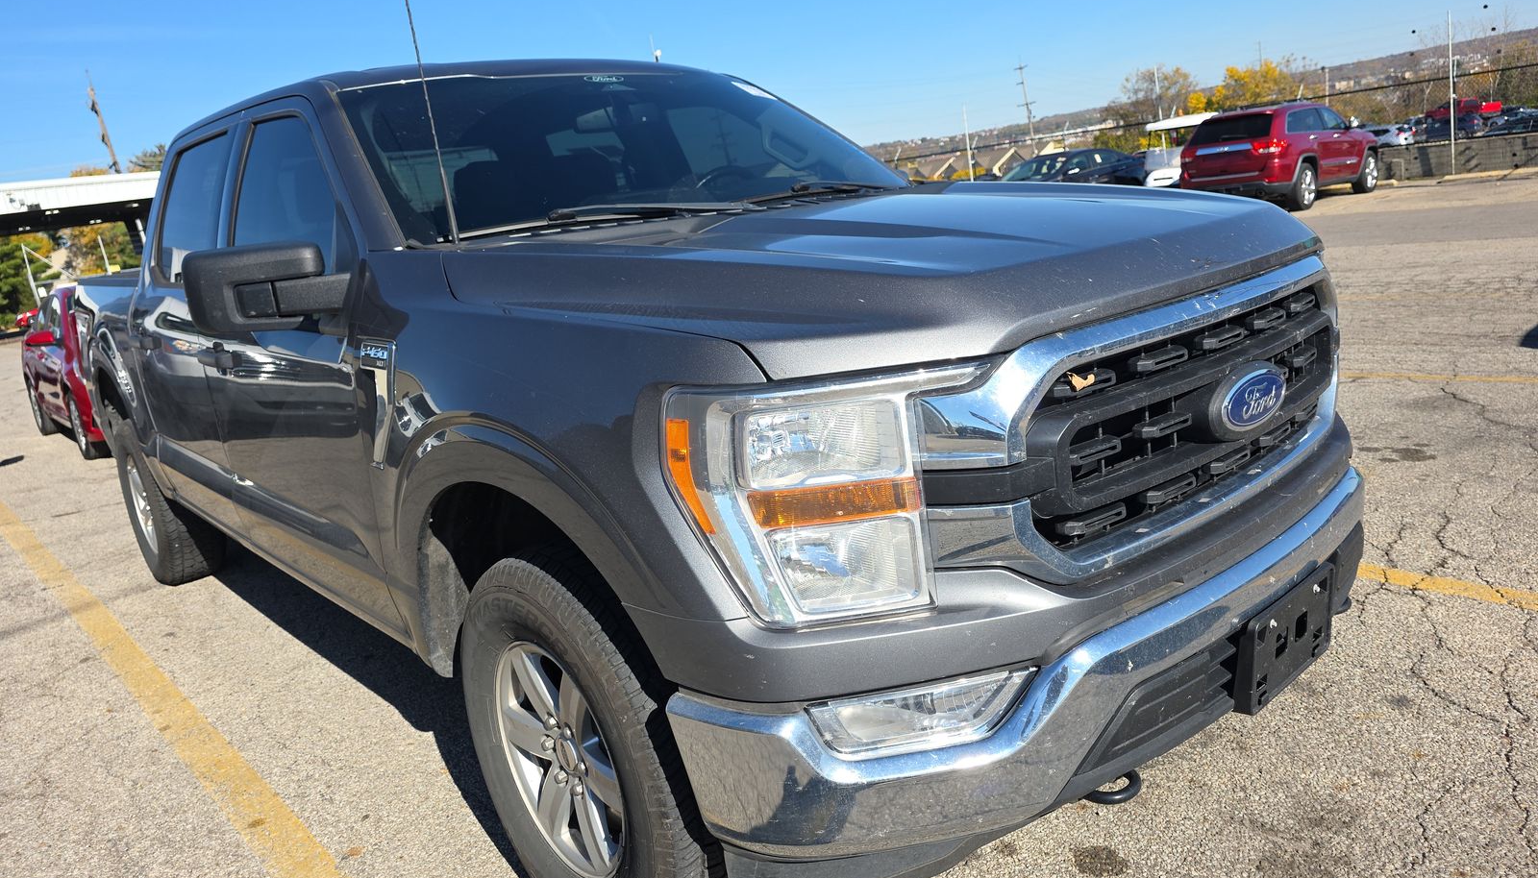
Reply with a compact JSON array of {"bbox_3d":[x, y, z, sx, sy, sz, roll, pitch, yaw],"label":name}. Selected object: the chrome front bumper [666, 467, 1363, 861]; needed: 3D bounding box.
[{"bbox_3d":[0.747,0.279,2.034,1.970,0.275,0.540,-18,17,-39],"label":"chrome front bumper"}]

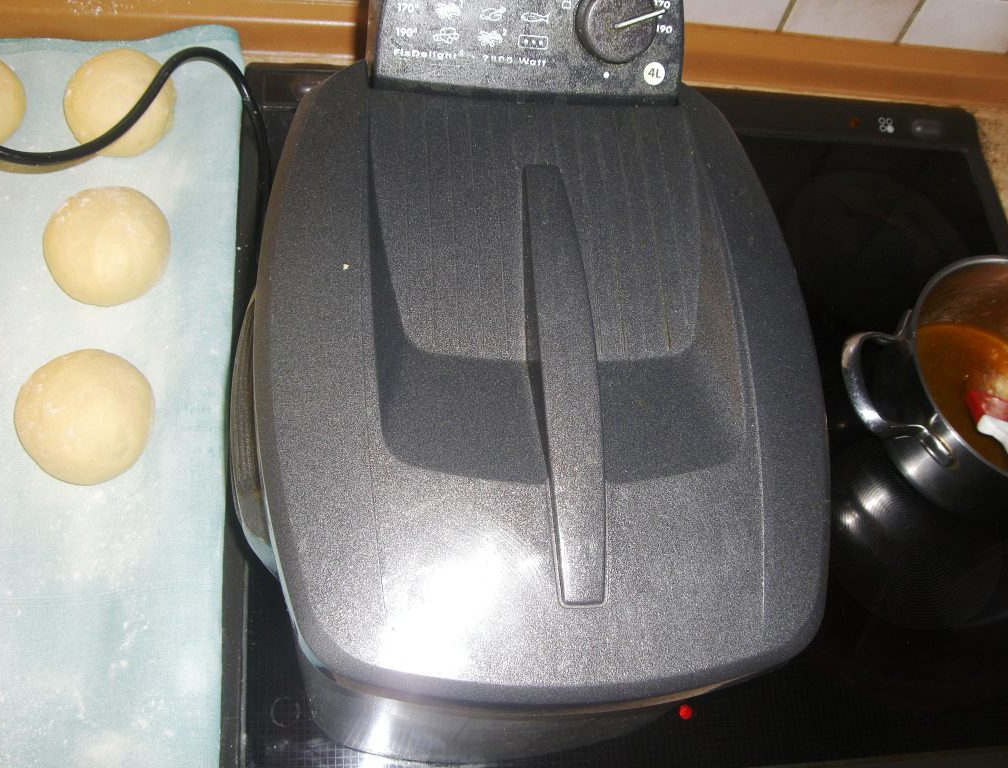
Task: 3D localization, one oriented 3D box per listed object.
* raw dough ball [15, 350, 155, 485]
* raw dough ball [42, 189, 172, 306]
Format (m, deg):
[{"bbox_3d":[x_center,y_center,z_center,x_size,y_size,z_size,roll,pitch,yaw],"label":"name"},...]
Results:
[{"bbox_3d":[-0.240,0.015,0.641,0.077,0.052,0.077,1,64,-11],"label":"raw dough ball"},{"bbox_3d":[-0.245,-0.088,0.692,0.076,0.051,0.076,1,64,-11],"label":"raw dough ball"}]

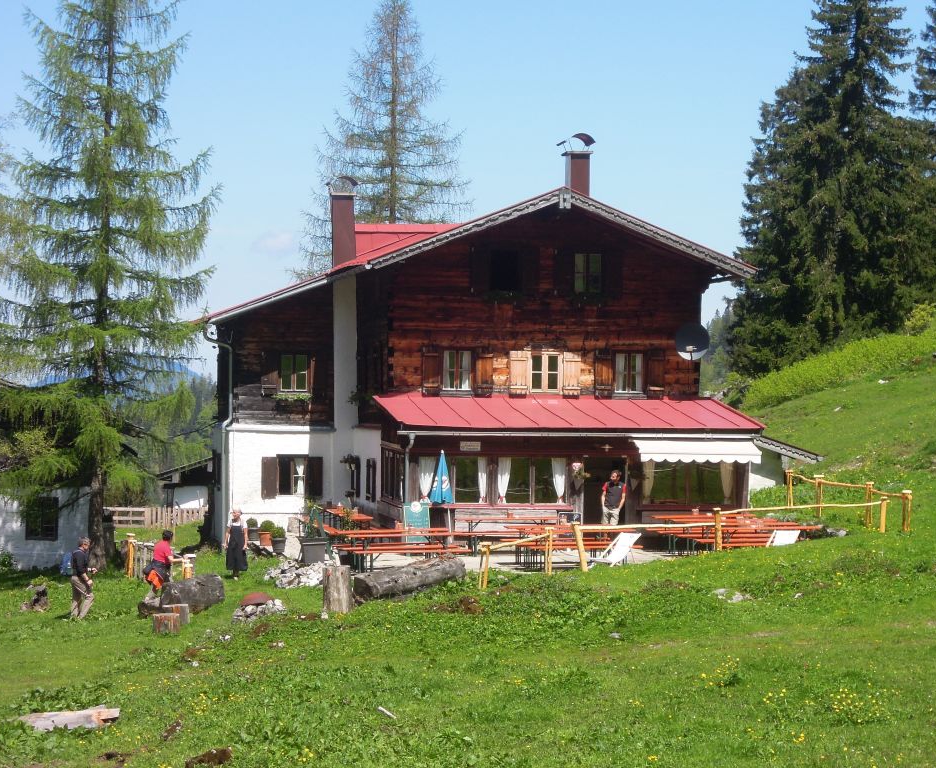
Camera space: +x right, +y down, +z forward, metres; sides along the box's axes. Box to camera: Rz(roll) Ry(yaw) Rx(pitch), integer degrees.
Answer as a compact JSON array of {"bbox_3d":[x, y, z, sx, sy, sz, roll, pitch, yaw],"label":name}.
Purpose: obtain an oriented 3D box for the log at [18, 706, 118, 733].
[{"bbox_3d":[-6.736,5.671,50.000,1.690,0.300,0.340,1,1,4],"label":"log"}]

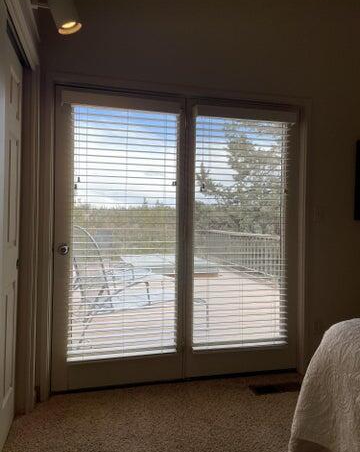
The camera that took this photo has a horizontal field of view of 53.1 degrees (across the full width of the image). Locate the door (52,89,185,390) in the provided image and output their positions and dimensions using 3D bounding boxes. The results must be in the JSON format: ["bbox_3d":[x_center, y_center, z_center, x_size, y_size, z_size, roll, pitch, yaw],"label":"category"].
[{"bbox_3d":[-0.412,0.092,2.521,0.890,2.023,0.060,1,0,-13],"label":"door"}]

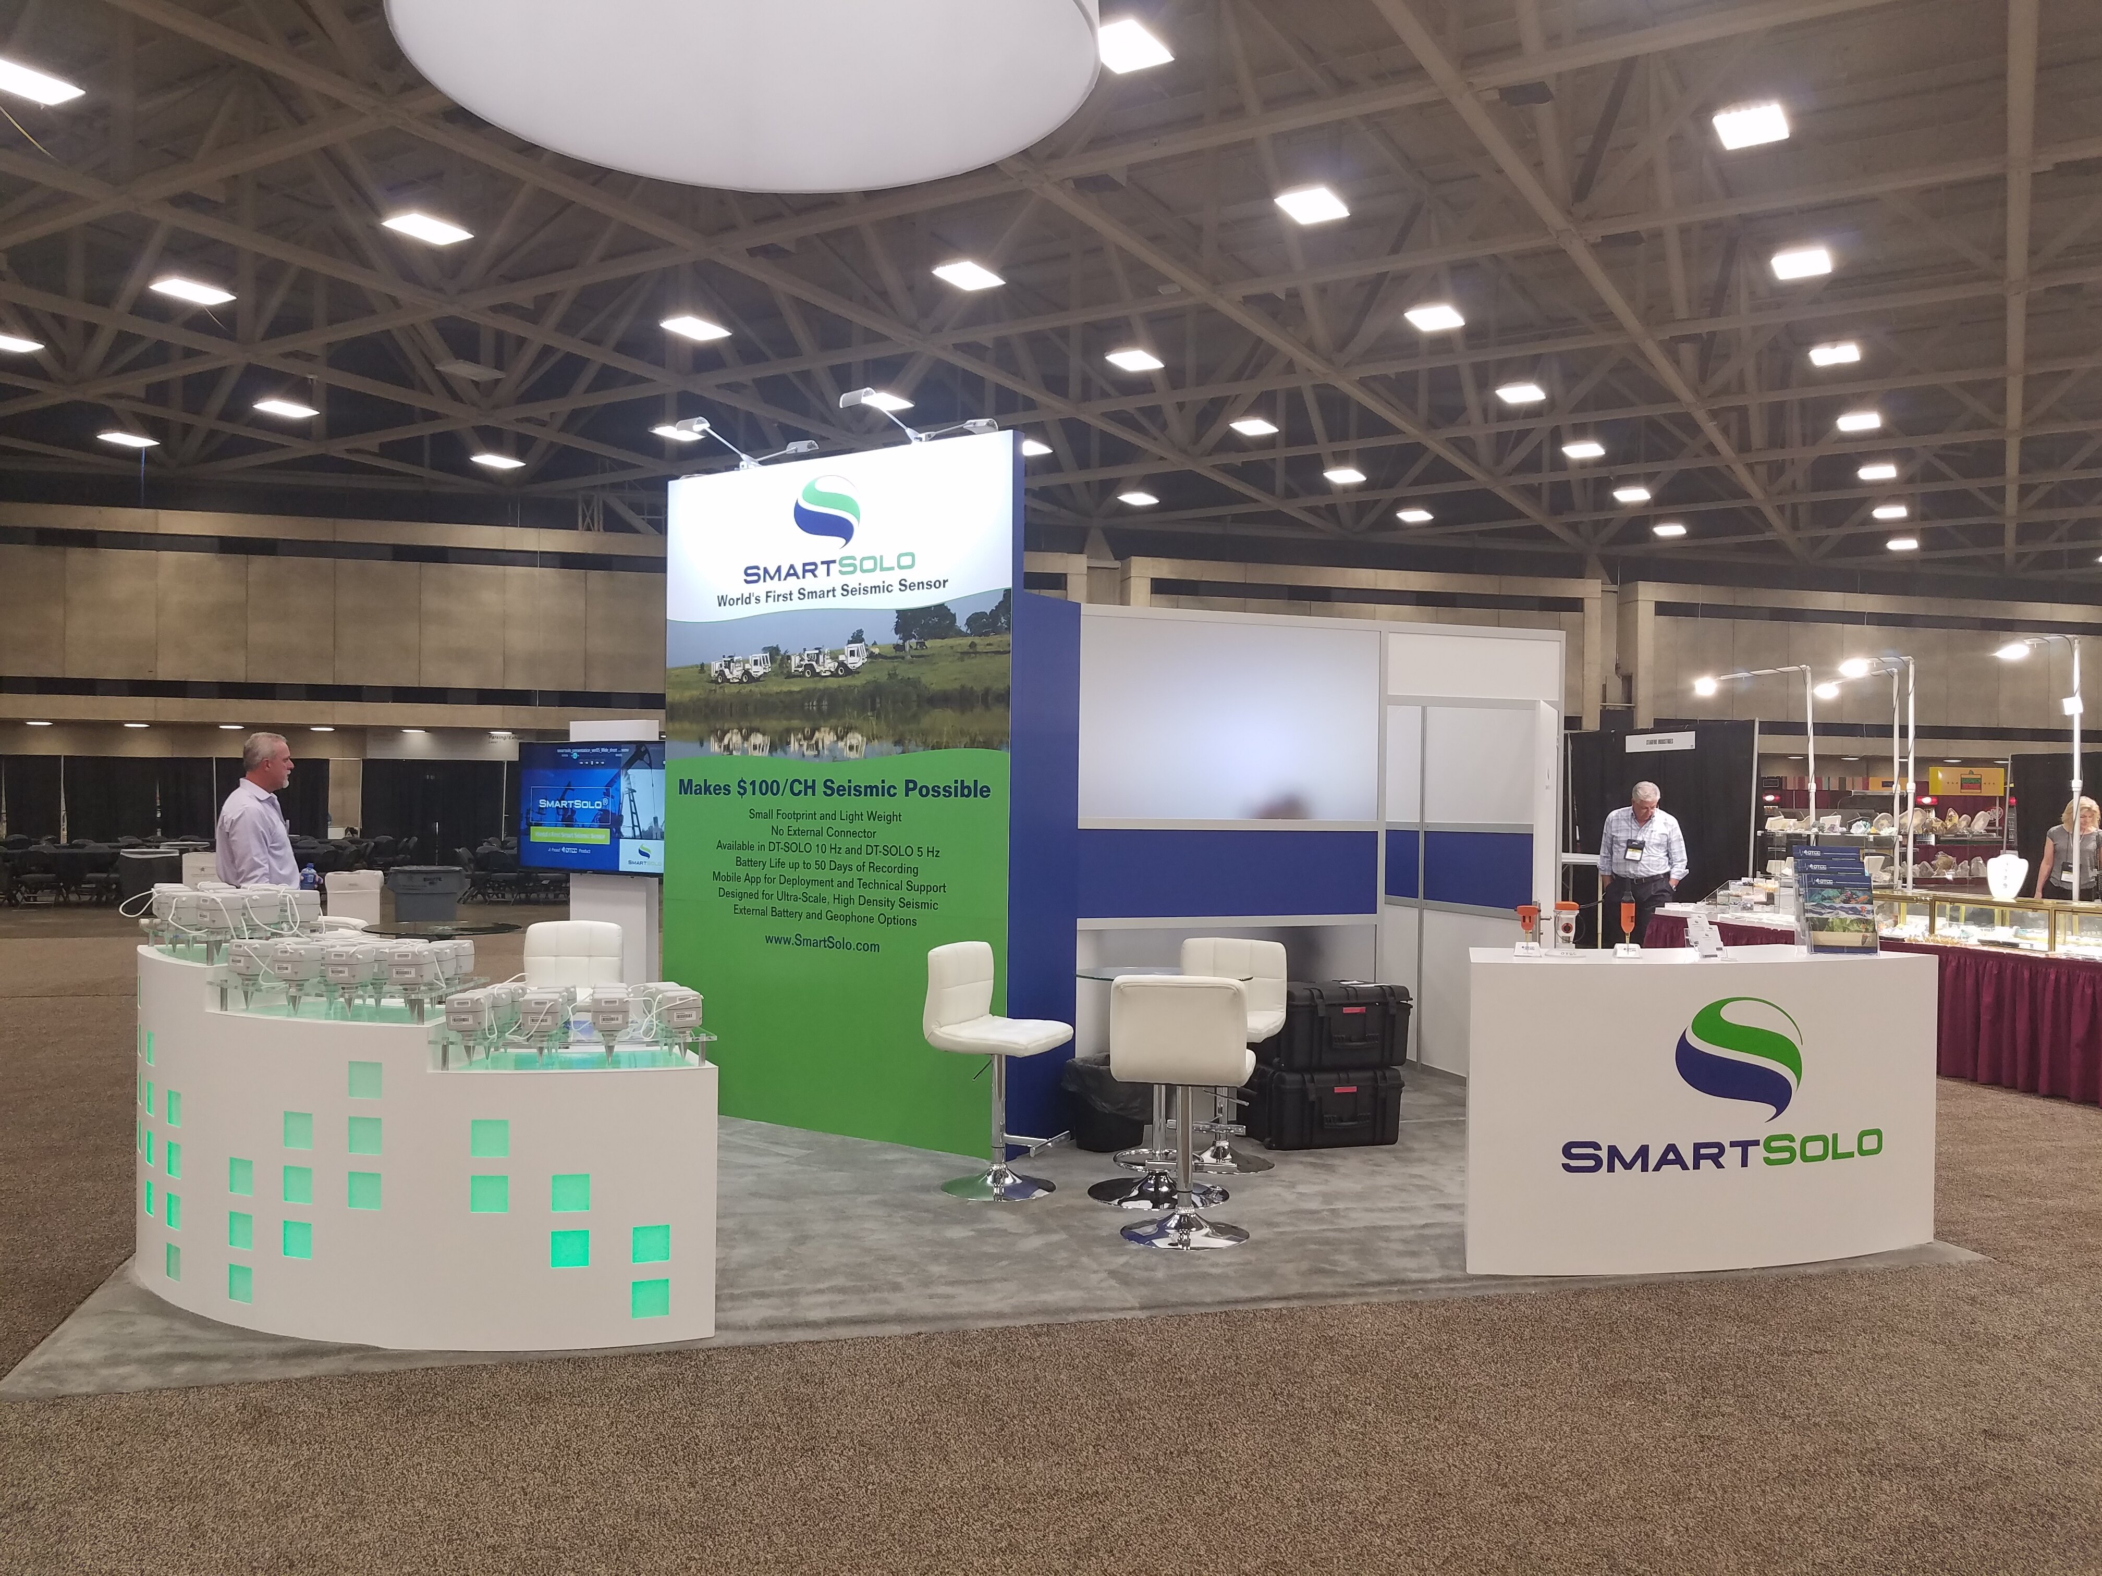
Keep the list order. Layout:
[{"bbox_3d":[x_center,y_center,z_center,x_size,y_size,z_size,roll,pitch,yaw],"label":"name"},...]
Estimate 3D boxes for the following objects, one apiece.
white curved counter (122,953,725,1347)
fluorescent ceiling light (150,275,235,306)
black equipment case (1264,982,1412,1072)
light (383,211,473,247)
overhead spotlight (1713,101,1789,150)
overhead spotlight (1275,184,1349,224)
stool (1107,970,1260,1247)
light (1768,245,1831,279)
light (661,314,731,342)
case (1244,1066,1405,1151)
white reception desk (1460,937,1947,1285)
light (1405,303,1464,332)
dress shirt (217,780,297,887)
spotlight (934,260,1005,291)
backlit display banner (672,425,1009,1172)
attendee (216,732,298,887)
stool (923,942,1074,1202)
[{"bbox_3d":[-1.991,1.042,4.796,2.157,1.025,0.731,1,0,18],"label":"white curved counter"},{"bbox_3d":[-16.076,-9.376,29.592,0.780,0.120,1.200,1,0,31],"label":"fluorescent ceiling light"},{"bbox_3d":[1.255,1.089,7.333,0.630,0.355,0.500,1,0,-19],"label":"black equipment case"},{"bbox_3d":[-10.139,-9.147,25.739,0.800,0.130,1.200,0,0,31],"label":"light"},{"bbox_3d":[9.609,-9.097,21.609,0.780,0.120,1.200,1,0,31],"label":"overhead spotlight"},{"bbox_3d":[4.103,-9.154,24.725,0.780,0.120,1.200,1,0,31],"label":"overhead spotlight"},{"bbox_3d":[0.480,1.102,5.567,0.460,0.930,0.500,1,0,13],"label":"stool"},{"bbox_3d":[12.670,-8.867,26.635,0.800,0.130,1.200,0,0,31],"label":"light"},{"bbox_3d":[-7.124,-9.269,31.711,0.780,0.120,1.200,1,0,31],"label":"light"},{"bbox_3d":[1.206,1.405,7.109,0.620,0.345,0.460,1,0,-16],"label":"case"},{"bbox_3d":[2.193,1.086,5.508,1.800,1.000,0.580,1,0,-14],"label":"white reception desk"},{"bbox_3d":[7.422,-9.104,30.490,0.780,0.120,1.200,1,0,31],"label":"light"},{"bbox_3d":[-3.466,0.208,6.900,0.370,0.510,0.520,1,0,-24],"label":"dress shirt"},{"bbox_3d":[-1.429,-9.029,27.752,0.800,0.130,1.200,0,0,31],"label":"spotlight"},{"bbox_3d":[-1.027,0.029,7.349,2.102,3.110,0.085,0,0,33],"label":"backlit display banner"},{"bbox_3d":[-3.328,0.662,6.595,0.360,1.778,0.500,1,0,-19],"label":"attendee"},{"bbox_3d":[-0.198,1.104,6.292,0.520,0.965,0.455,1,0,21],"label":"stool"}]

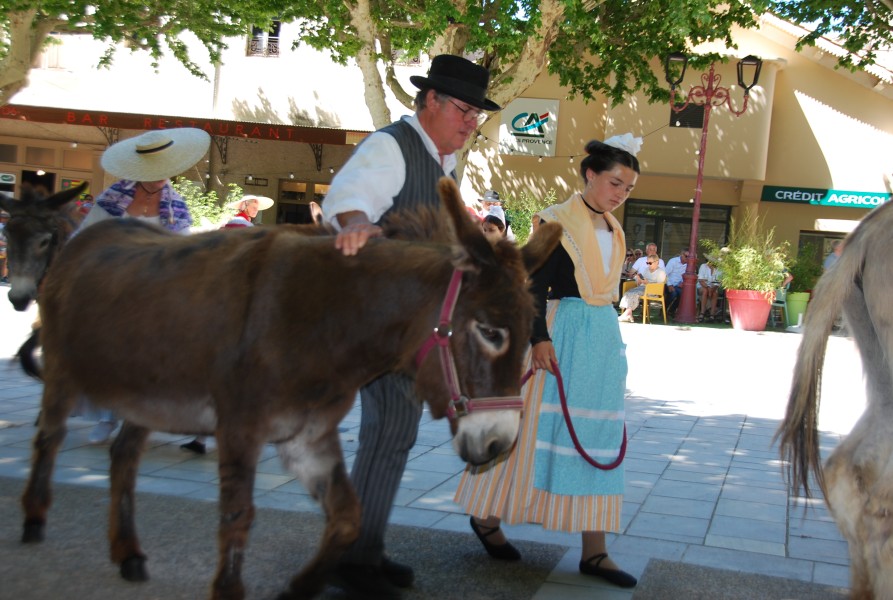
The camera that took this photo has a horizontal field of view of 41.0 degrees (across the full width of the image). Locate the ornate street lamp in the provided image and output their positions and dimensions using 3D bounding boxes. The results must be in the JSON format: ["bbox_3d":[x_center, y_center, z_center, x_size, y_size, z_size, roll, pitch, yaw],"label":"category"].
[{"bbox_3d":[4.645,-2.056,22.056,1.750,4.900,0.460,4,3,-2],"label":"ornate street lamp"}]

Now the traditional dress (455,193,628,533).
[{"bbox_3d":[0.437,0.190,4.532,0.580,1.260,0.500,7,4,42],"label":"traditional dress"}]

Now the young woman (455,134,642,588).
[{"bbox_3d":[0.436,0.200,4.522,0.660,1.640,0.520,7,4,42],"label":"young woman"}]

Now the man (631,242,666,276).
[{"bbox_3d":[3.777,-0.330,22.334,0.600,1.340,0.780,5,3,12],"label":"man"}]

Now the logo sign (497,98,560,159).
[{"bbox_3d":[1.752,-3.664,25.500,1.220,1.220,0.060,5,3,16],"label":"logo sign"}]

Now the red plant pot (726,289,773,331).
[{"bbox_3d":[5.284,0.181,20.836,0.840,0.690,0.840,4,3,0],"label":"red plant pot"}]

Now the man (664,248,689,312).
[{"bbox_3d":[4.414,-0.295,22.730,0.780,1.320,0.520,7,4,41],"label":"man"}]

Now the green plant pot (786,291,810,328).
[{"bbox_3d":[7.008,0.189,23.737,0.470,0.630,0.470,4,3,0],"label":"green plant pot"}]

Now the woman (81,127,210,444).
[{"bbox_3d":[-1.605,-0.061,6.367,0.660,1.680,0.520,4,3,-6],"label":"woman"}]

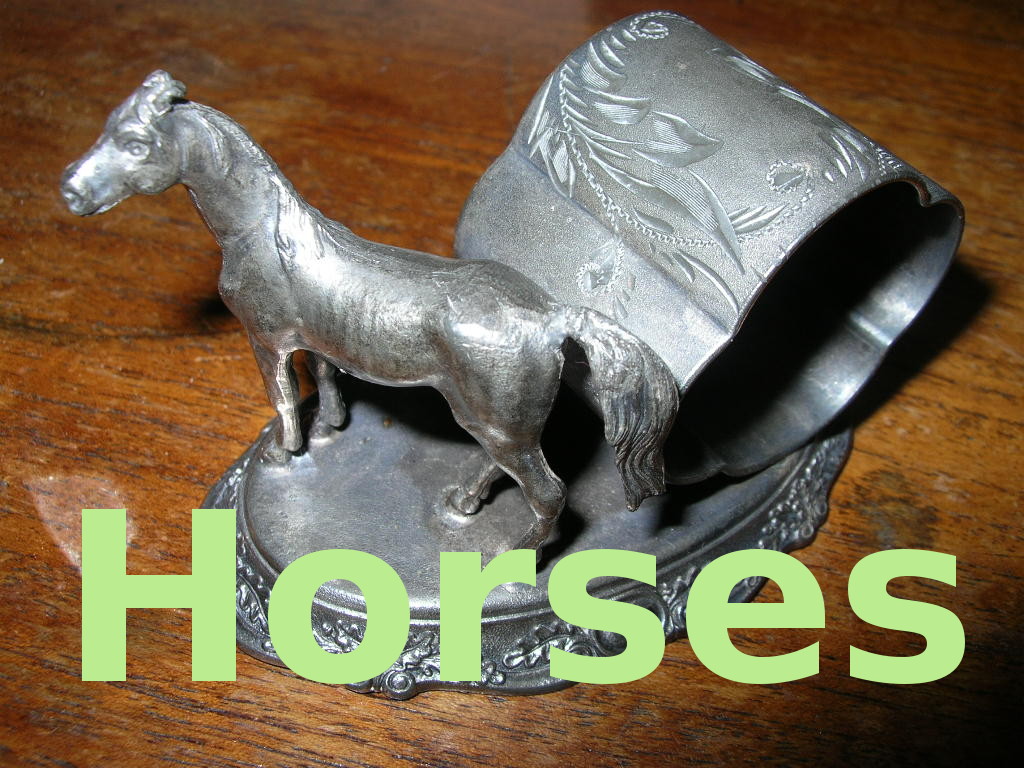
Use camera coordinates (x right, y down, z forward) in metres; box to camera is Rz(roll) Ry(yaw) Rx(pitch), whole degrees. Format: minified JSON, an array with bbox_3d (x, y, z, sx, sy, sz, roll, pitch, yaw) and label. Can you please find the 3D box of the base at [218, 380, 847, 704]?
[{"bbox_3d":[0.004,0.009,0.145,0.094,0.009,0.061,-17,51,-14],"label":"base"}]

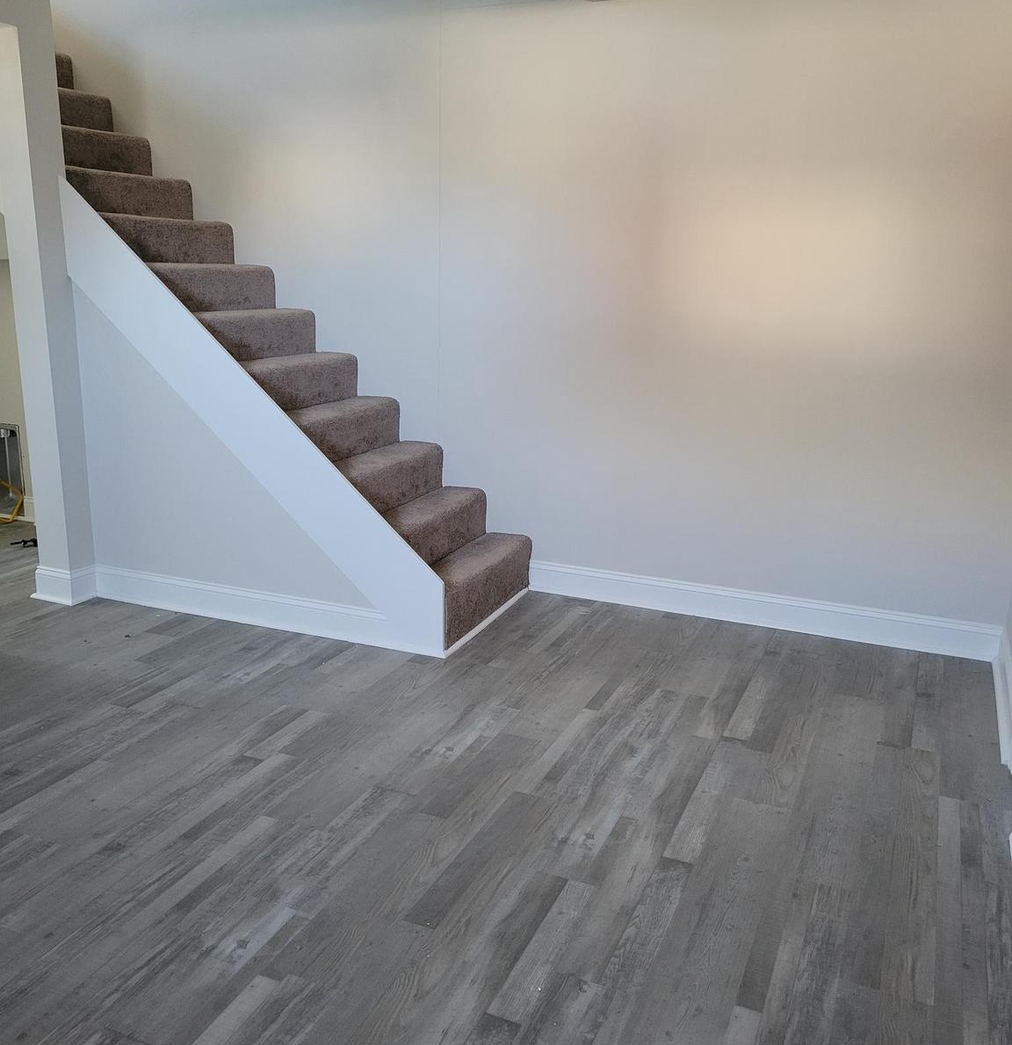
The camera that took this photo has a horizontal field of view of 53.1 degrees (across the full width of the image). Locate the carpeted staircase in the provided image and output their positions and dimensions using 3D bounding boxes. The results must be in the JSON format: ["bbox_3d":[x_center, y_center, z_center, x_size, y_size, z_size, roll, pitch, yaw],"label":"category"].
[{"bbox_3d":[-1.241,-0.888,4.324,2.614,2.367,0.856,7,16,22],"label":"carpeted staircase"}]

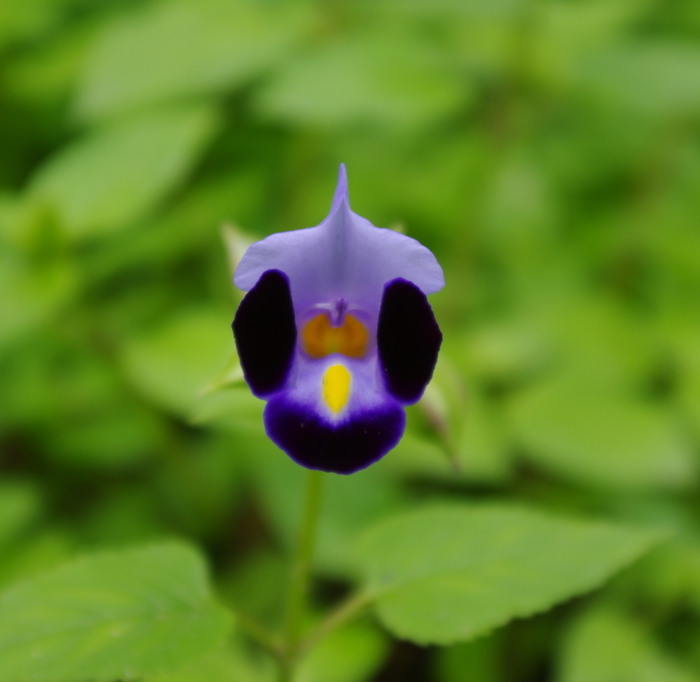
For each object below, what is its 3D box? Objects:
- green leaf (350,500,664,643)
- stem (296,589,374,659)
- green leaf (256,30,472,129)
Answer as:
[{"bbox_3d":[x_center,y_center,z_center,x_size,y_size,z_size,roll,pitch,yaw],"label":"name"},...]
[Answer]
[{"bbox_3d":[0.026,0.039,0.355,0.053,0.009,0.027,-11,44,-16],"label":"green leaf"},{"bbox_3d":[-0.002,0.048,0.360,0.018,0.003,0.003,-42,90,-15],"label":"stem"},{"bbox_3d":[0.003,-0.061,0.500,0.051,0.011,0.032,-8,37,-1],"label":"green leaf"}]

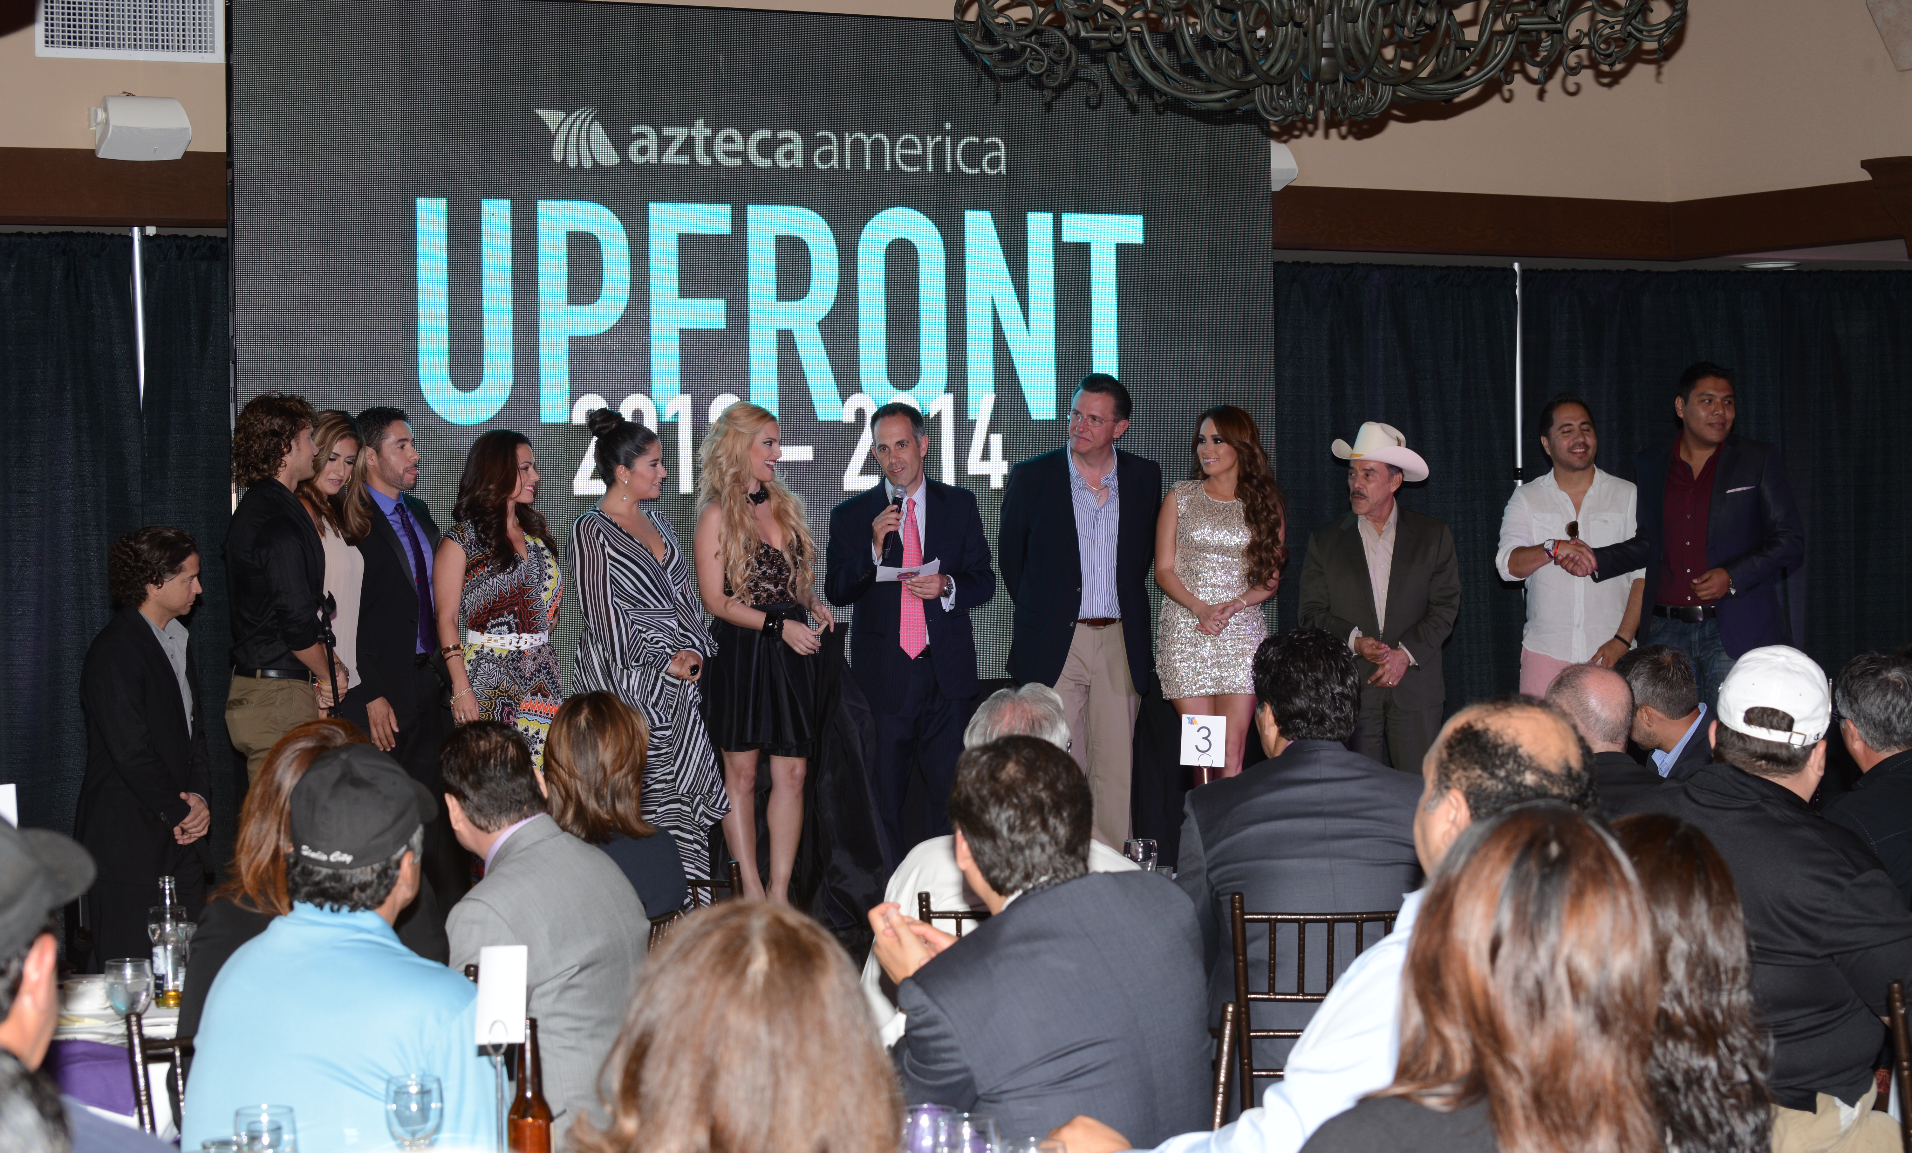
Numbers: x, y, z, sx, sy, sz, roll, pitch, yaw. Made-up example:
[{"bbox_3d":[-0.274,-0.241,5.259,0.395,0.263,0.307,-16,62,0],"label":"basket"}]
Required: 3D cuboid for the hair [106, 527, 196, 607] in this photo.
[{"bbox_3d":[-2.152,-0.026,9.950,0.235,0.220,0.210,-1,2,-3],"label":"hair"}]

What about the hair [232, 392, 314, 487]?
[{"bbox_3d":[-1.873,-0.377,10.200,0.230,0.260,0.220,-1,1,-9],"label":"hair"}]

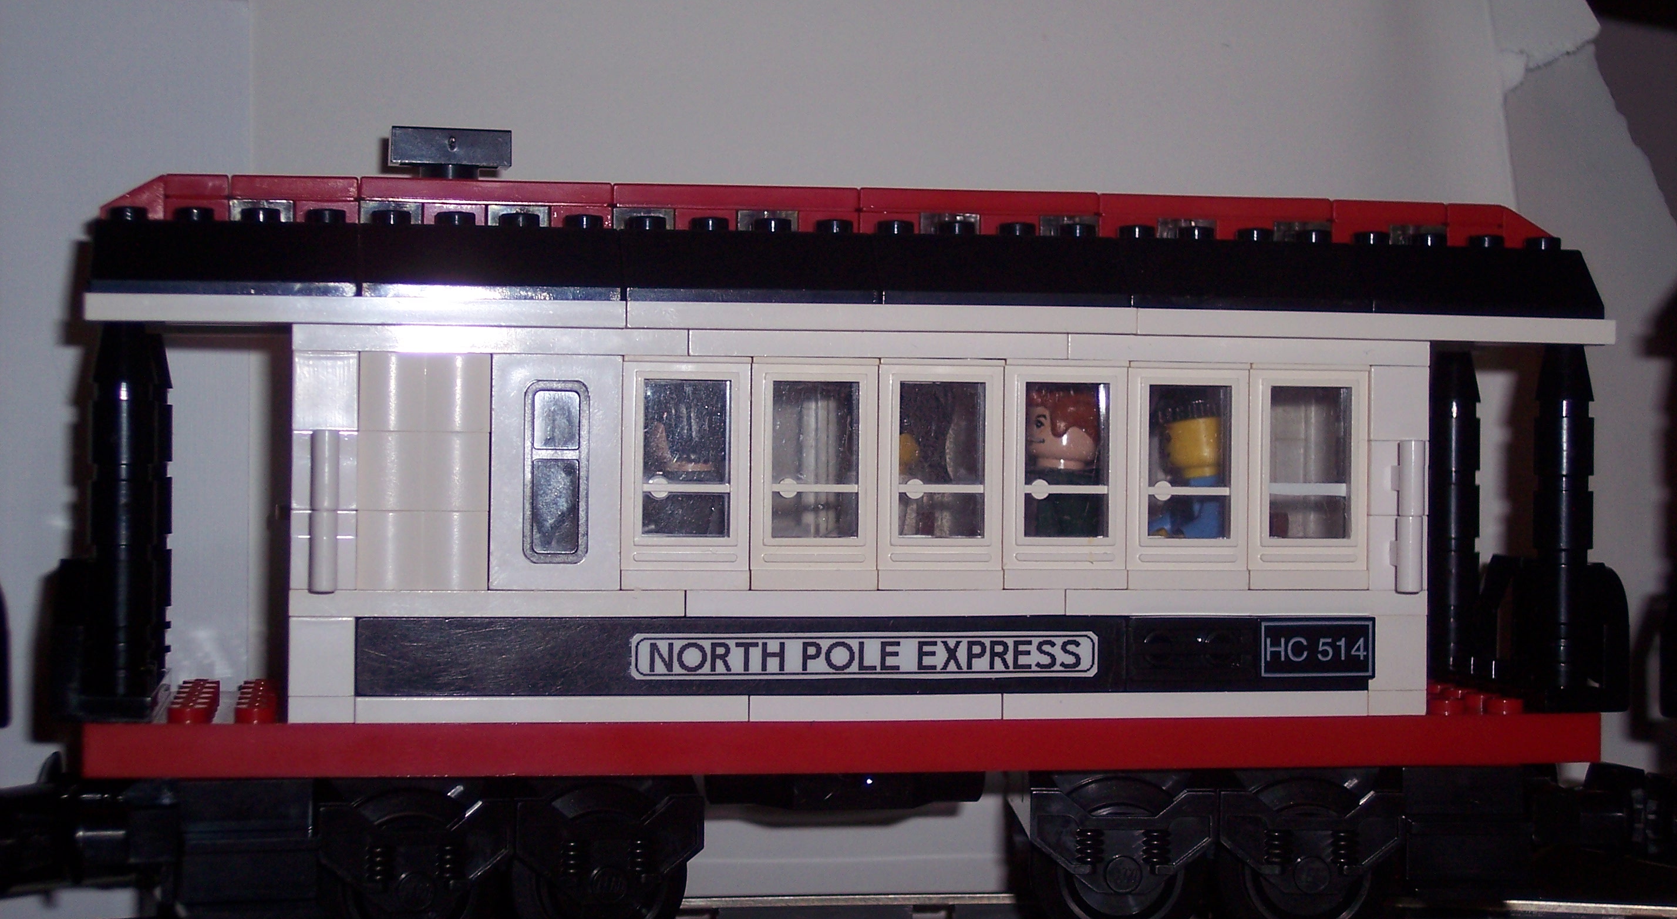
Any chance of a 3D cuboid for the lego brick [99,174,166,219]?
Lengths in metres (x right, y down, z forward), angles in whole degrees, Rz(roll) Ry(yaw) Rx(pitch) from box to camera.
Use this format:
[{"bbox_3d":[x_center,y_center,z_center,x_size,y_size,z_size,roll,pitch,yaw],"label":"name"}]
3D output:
[{"bbox_3d":[-0.089,-0.033,0.394,0.008,0.006,0.009,0,0,-11],"label":"lego brick"}]

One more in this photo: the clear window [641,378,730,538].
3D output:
[{"bbox_3d":[-0.019,0.000,0.388,0.011,0.020,0.002,0,0,-11],"label":"clear window"}]

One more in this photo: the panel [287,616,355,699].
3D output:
[{"bbox_3d":[-0.063,0.024,0.383,0.008,0.010,0.008,0,0,-11],"label":"panel"}]

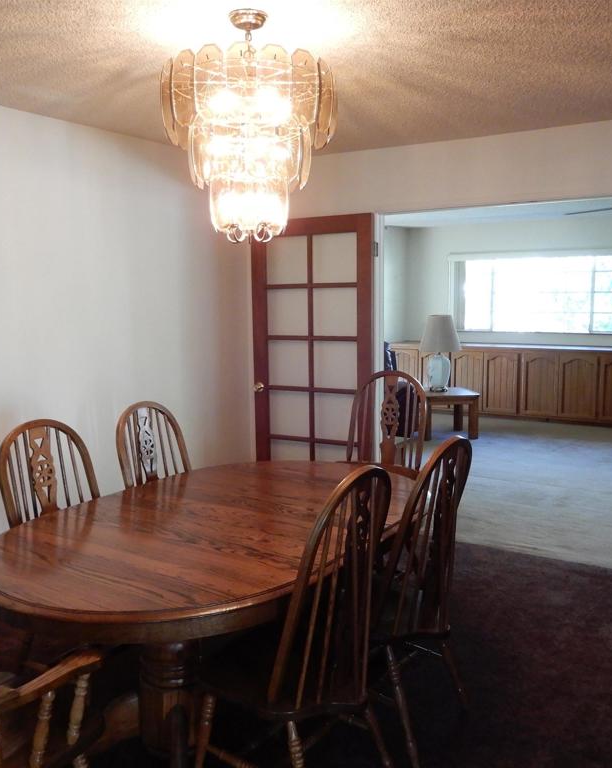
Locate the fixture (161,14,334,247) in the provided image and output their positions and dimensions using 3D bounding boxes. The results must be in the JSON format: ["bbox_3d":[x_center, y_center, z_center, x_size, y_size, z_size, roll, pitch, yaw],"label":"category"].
[{"bbox_3d":[-0.176,-0.828,2.319,0.575,0.710,0.575,-1,8,-4],"label":"fixture"}]

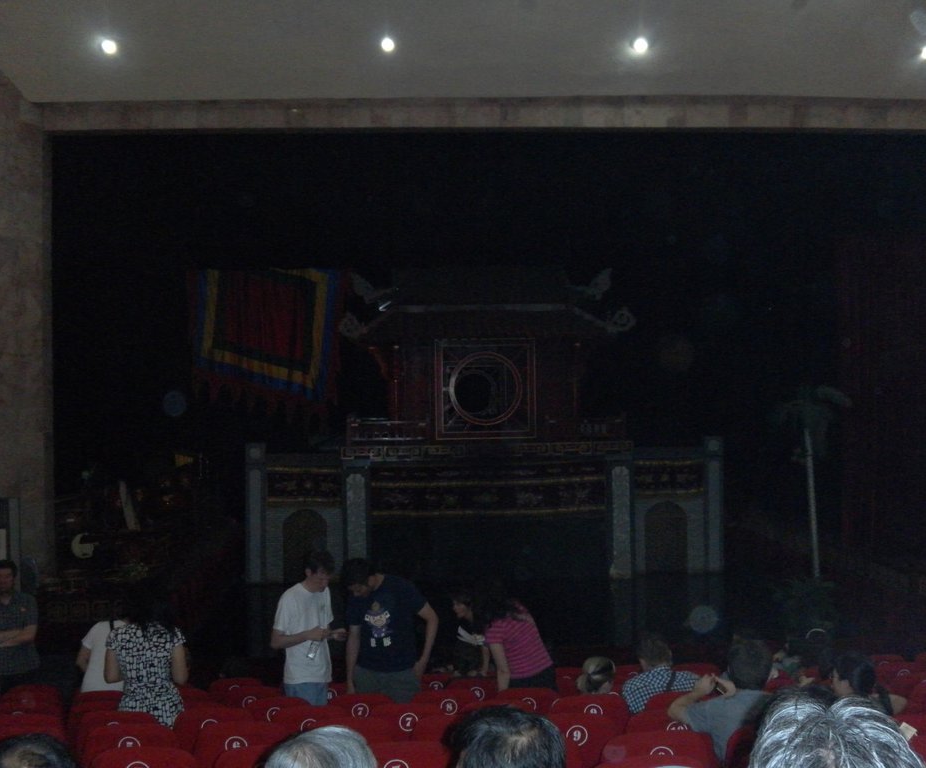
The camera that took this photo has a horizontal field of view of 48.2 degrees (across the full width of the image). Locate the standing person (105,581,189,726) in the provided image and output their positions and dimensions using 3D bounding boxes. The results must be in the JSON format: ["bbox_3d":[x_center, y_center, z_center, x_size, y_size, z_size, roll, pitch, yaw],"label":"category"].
[{"bbox_3d":[-1.959,2.011,6.448,0.520,1.568,0.380,-1,-1,0],"label":"standing person"}]

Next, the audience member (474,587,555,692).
[{"bbox_3d":[0.384,2.189,7.363,0.600,1.479,0.480,-1,-1,6],"label":"audience member"}]

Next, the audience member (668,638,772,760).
[{"bbox_3d":[1.192,1.737,4.689,0.580,1.200,0.720,-1,-1,-12],"label":"audience member"}]

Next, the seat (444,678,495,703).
[{"bbox_3d":[0.100,2.637,7.888,0.510,0.920,0.580,-1,-1,-5],"label":"seat"}]

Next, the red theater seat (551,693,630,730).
[{"bbox_3d":[0.747,2.309,6.373,0.510,0.920,0.580,-1,-1,-7],"label":"red theater seat"}]

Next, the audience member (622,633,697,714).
[{"bbox_3d":[1.184,2.065,6.169,0.500,1.200,0.700,-1,-1,-9],"label":"audience member"}]

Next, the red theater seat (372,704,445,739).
[{"bbox_3d":[-0.329,2.229,6.036,0.530,0.880,0.580,-1,-1,-3],"label":"red theater seat"}]

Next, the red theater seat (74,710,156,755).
[{"bbox_3d":[-2.003,2.350,6.240,0.510,0.920,0.580,-1,-1,1],"label":"red theater seat"}]

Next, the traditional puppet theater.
[{"bbox_3d":[0.271,0.554,14.195,6.050,4.300,2.500,-1,-1,-3],"label":"traditional puppet theater"}]

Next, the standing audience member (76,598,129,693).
[{"bbox_3d":[-2.572,2.350,7.636,0.450,1.530,0.360,-1,-1,5],"label":"standing audience member"}]

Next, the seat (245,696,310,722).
[{"bbox_3d":[-1.224,2.503,7.024,0.510,0.920,0.580,-1,-1,-1],"label":"seat"}]

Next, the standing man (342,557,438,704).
[{"bbox_3d":[-0.506,2.080,7.270,0.620,1.718,0.420,-1,-1,17],"label":"standing man"}]

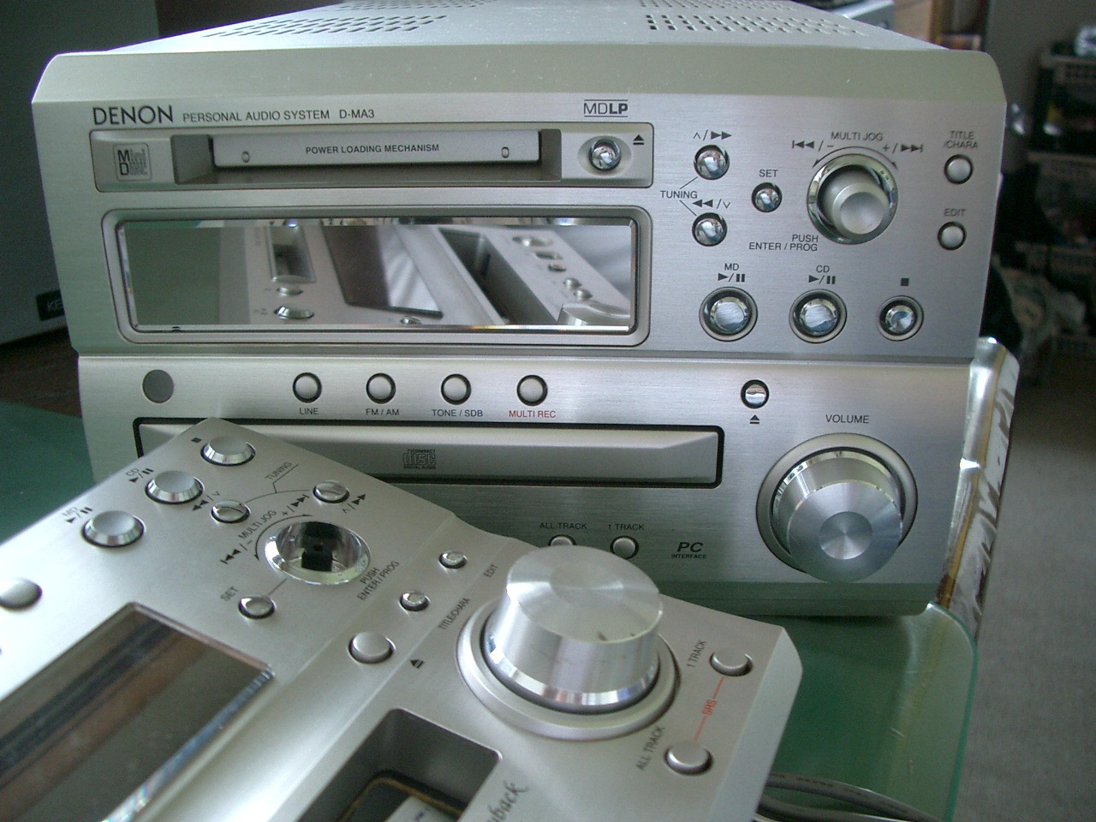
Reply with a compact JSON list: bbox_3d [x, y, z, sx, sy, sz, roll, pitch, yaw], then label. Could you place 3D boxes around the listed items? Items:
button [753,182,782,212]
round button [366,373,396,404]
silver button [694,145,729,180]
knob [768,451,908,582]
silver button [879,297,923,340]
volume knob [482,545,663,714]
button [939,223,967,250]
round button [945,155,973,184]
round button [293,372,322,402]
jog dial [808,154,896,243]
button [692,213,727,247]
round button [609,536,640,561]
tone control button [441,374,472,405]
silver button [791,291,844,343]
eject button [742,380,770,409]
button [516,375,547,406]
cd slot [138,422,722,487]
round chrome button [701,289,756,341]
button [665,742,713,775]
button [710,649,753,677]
[{"bbox_3d":[0.047,-0.046,0.239,0.007,0.007,0.004,1,23,3],"label":"button"},{"bbox_3d":[-0.039,-0.005,0.257,0.007,0.007,0.003,1,12,4],"label":"round button"},{"bbox_3d":[0.034,-0.052,0.233,0.007,0.007,0.004,1,21,4],"label":"silver button"},{"bbox_3d":[0.067,0.025,0.254,0.031,0.031,0.013,1,21,4],"label":"knob"},{"bbox_3d":[0.079,-0.021,0.248,0.010,0.010,0.004,1,23,3],"label":"silver button"},{"bbox_3d":[0.005,0.036,0.189,0.031,0.013,0.031,9,28,-4],"label":"volume knob"},{"bbox_3d":[0.088,-0.038,0.240,0.006,0.006,0.003,1,23,3],"label":"button"},{"bbox_3d":[0.087,-0.051,0.234,0.006,0.006,0.003,1,23,3],"label":"round button"},{"bbox_3d":[-0.057,-0.005,0.262,0.007,0.007,0.003,1,23,3],"label":"round button"},{"bbox_3d":[0.065,-0.044,0.234,0.020,0.020,0.013,1,23,3],"label":"jog dial"},{"bbox_3d":[0.035,-0.039,0.238,0.007,0.007,0.004,1,21,4],"label":"button"},{"bbox_3d":[0.018,0.033,0.267,0.007,0.007,0.003,1,21,4],"label":"round button"},{"bbox_3d":[-0.021,-0.005,0.256,0.007,0.007,0.003,1,12,4],"label":"tone control button"},{"bbox_3d":[0.060,-0.020,0.243,0.011,0.011,0.005,1,21,4],"label":"silver button"},{"bbox_3d":[0.048,-0.004,0.257,0.007,0.007,0.003,1,23,3],"label":"eject button"},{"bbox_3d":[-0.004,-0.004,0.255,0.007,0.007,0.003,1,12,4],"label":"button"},{"bbox_3d":[-0.029,0.010,0.268,0.140,0.015,0.009,1,23,3],"label":"cd slot"},{"bbox_3d":[0.041,-0.022,0.250,0.012,0.012,0.005,1,23,3],"label":"round chrome button"},{"bbox_3d":[0.022,0.054,0.172,0.008,0.003,0.008,5,25,-2],"label":"button"},{"bbox_3d":[0.033,0.045,0.198,0.007,0.003,0.007,18,28,14],"label":"button"}]

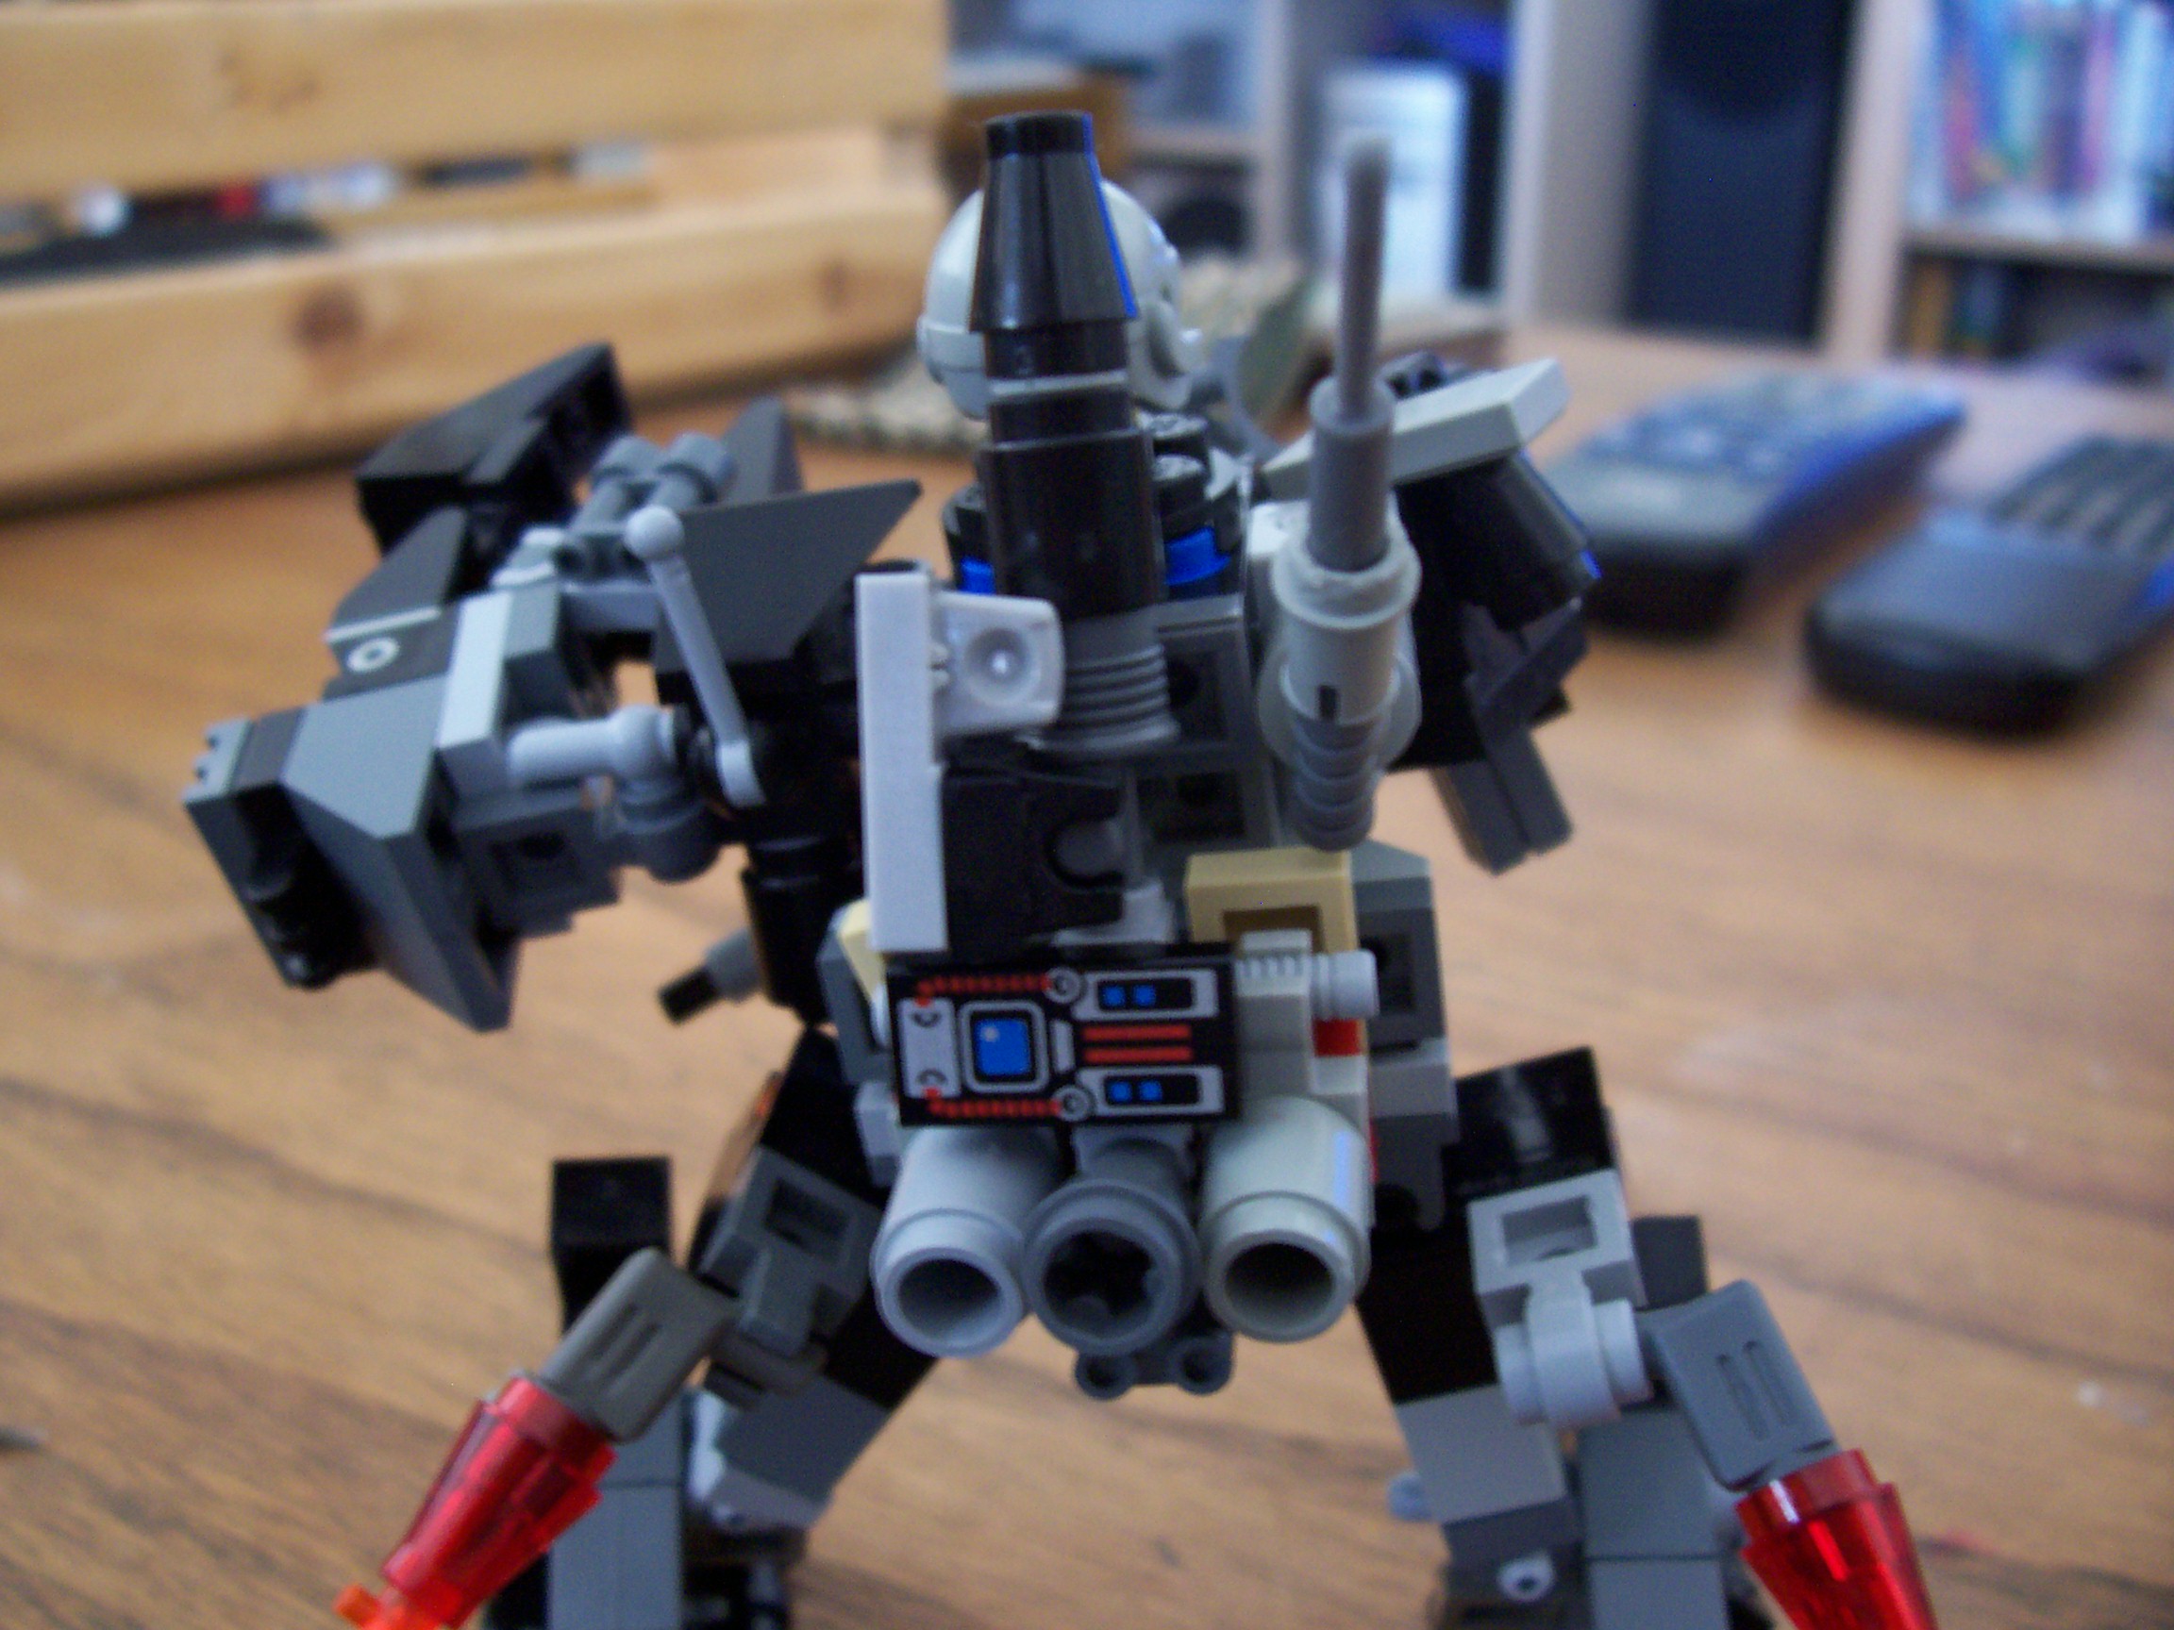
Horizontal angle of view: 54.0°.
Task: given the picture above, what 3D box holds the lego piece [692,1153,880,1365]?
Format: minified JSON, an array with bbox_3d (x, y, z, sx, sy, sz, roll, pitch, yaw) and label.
[{"bbox_3d":[-0.017,0.024,0.118,0.008,0.009,0.006,25,20,-5],"label":"lego piece"}]

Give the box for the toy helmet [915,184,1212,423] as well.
[{"bbox_3d":[-0.002,-0.028,0.118,0.014,0.013,0.014,2,20,20],"label":"toy helmet"}]

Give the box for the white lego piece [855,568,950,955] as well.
[{"bbox_3d":[-0.007,-0.003,0.094,0.003,0.016,0.008,1,17,9],"label":"white lego piece"}]

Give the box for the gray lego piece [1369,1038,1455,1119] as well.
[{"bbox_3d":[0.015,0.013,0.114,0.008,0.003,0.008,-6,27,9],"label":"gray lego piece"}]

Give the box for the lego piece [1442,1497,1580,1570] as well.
[{"bbox_3d":[0.026,0.043,0.135,0.008,0.003,0.008,-10,18,5],"label":"lego piece"}]

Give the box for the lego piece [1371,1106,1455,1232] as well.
[{"bbox_3d":[0.018,0.020,0.119,0.006,0.007,0.007,3,22,7],"label":"lego piece"}]

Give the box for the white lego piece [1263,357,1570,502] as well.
[{"bbox_3d":[0.019,-0.022,0.124,0.016,0.003,0.008,-10,25,37],"label":"white lego piece"}]

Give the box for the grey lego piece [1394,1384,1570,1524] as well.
[{"bbox_3d":[0.024,0.038,0.133,0.008,0.009,0.008,-17,23,10],"label":"grey lego piece"}]

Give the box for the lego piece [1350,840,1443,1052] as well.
[{"bbox_3d":[0.015,0.007,0.114,0.008,0.008,0.009,-6,27,9],"label":"lego piece"}]

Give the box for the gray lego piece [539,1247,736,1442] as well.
[{"bbox_3d":[-0.024,0.028,0.114,0.006,0.006,0.010,30,62,26],"label":"gray lego piece"}]

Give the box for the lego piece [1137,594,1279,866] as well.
[{"bbox_3d":[0.007,-0.005,0.121,0.008,0.016,0.008,3,22,7],"label":"lego piece"}]

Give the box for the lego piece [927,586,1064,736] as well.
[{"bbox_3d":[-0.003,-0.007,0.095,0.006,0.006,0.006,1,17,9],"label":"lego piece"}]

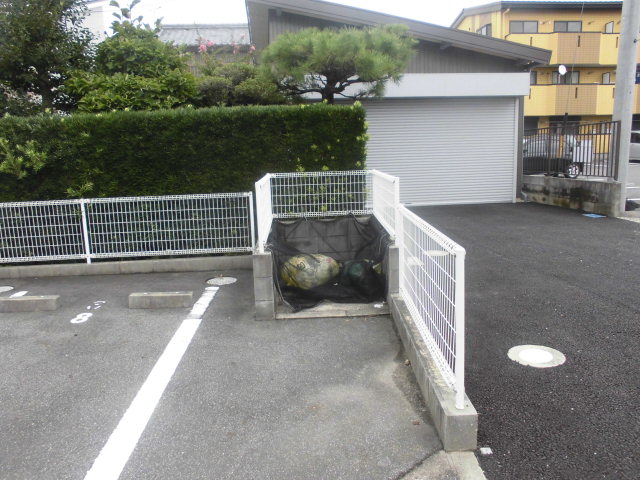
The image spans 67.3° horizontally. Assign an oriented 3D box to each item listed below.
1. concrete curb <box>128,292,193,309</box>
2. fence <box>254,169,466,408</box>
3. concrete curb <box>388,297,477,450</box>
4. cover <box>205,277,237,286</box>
[{"bbox_3d":[-1.528,0.583,4.660,0.598,0.120,0.108,-2,10,-1],"label":"concrete curb"},{"bbox_3d":[0.070,0.031,3.812,1.247,1.015,3.328,-2,10,1],"label":"fence"},{"bbox_3d":[0.670,0.729,3.177,0.146,0.181,1.909,-2,10,1],"label":"concrete curb"},{"bbox_3d":[-1.121,0.475,5.500,0.345,0.030,0.345,-2,10,-1],"label":"cover"}]

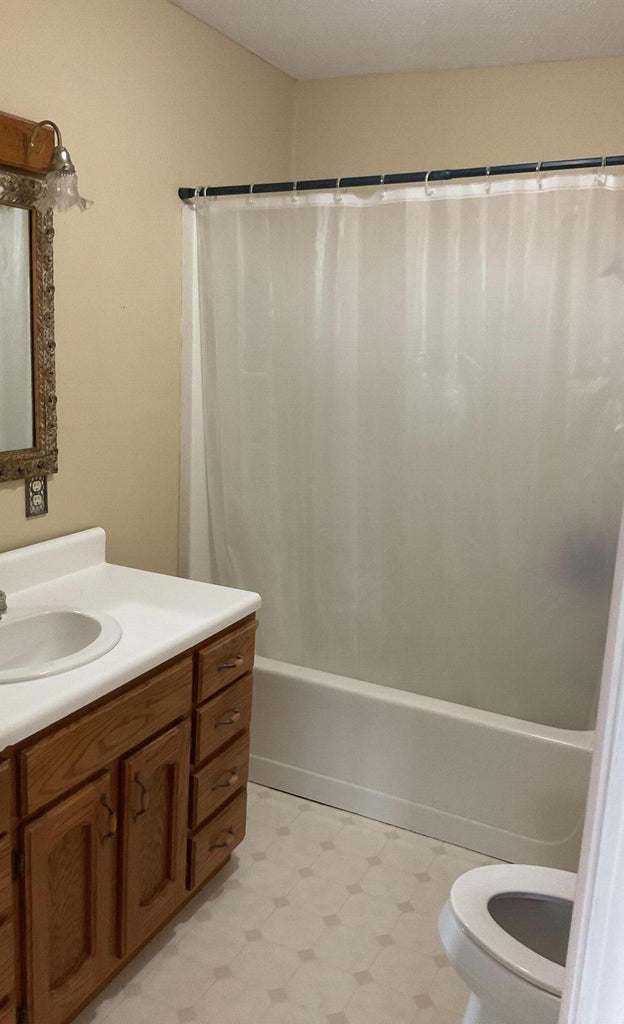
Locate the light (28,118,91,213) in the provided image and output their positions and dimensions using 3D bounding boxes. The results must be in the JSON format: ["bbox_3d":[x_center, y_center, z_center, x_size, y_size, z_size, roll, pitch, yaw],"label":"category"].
[{"bbox_3d":[-0.606,-0.825,2.038,0.176,0.196,0.145,8,13,25],"label":"light"}]

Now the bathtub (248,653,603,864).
[{"bbox_3d":[0.360,0.722,3.039,1.520,0.420,0.745,8,13,25],"label":"bathtub"}]

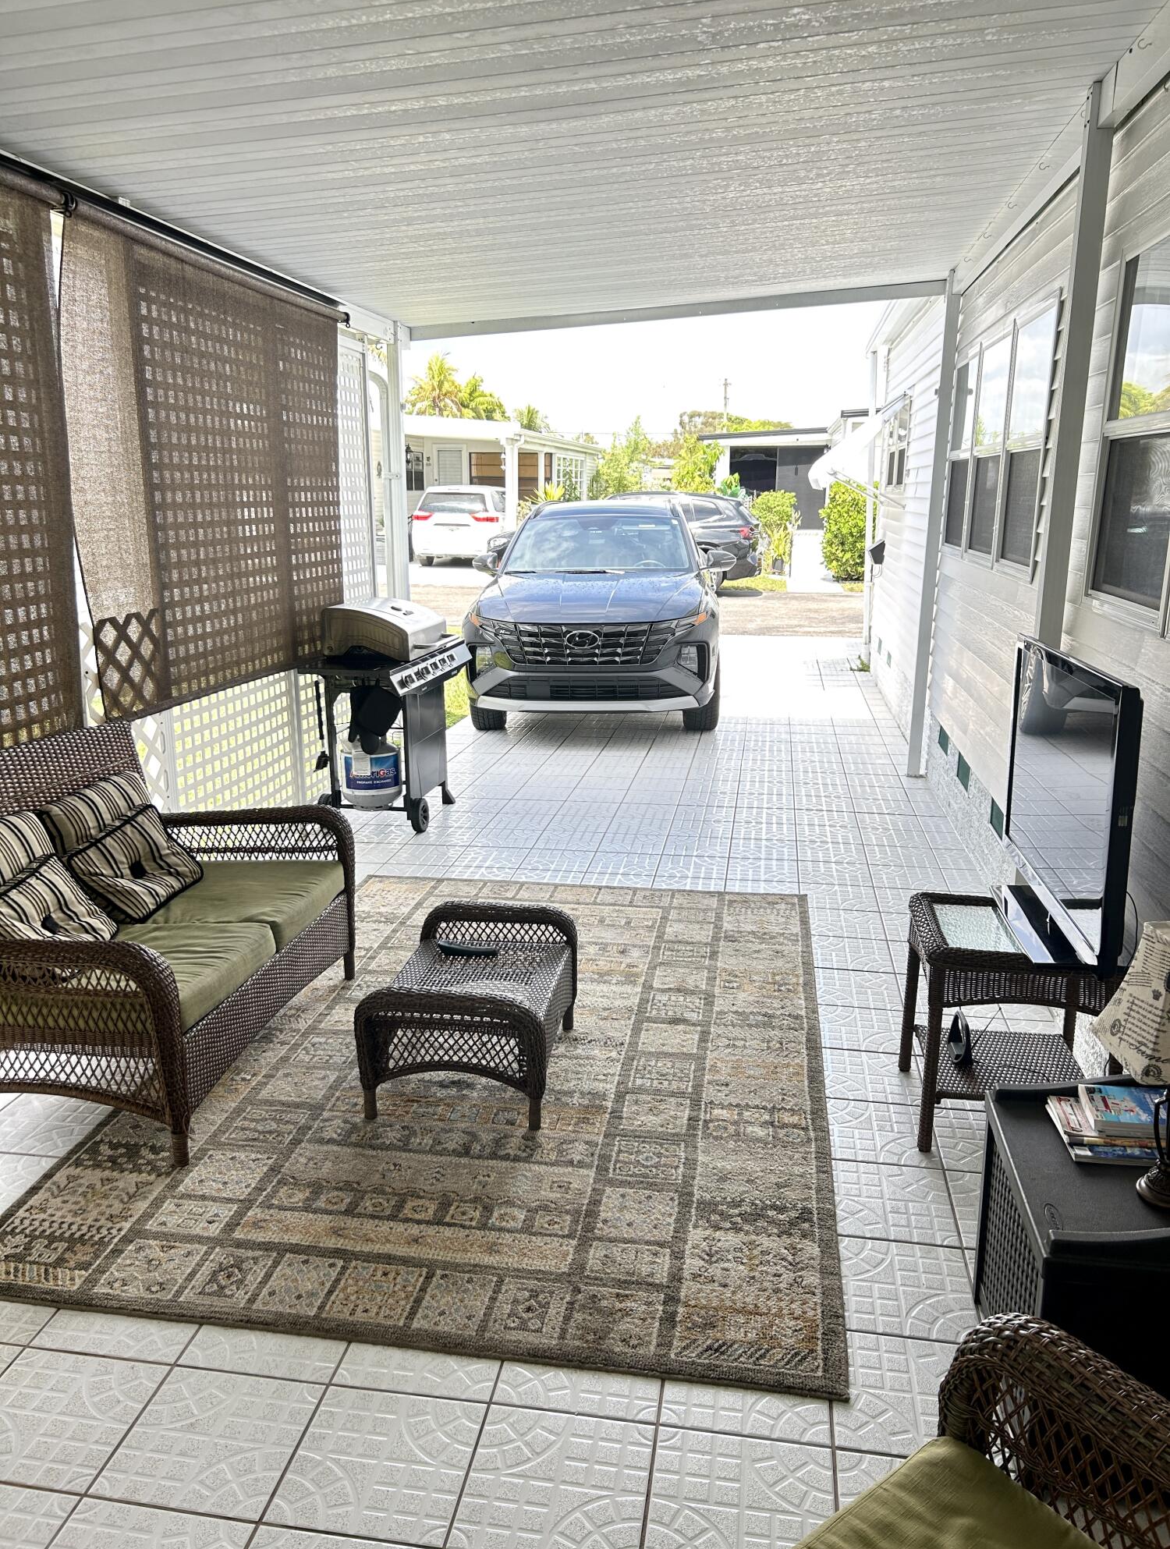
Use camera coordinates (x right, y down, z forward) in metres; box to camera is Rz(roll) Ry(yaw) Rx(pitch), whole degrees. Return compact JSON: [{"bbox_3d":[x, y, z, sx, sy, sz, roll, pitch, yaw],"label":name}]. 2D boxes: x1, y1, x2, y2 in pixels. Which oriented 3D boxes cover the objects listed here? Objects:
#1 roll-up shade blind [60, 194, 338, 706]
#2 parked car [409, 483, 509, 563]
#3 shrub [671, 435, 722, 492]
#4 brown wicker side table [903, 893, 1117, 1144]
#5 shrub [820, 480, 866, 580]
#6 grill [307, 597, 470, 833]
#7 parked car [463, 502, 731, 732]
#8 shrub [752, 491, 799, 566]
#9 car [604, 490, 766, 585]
[{"bbox_3d":[-1.583,-1.391,5.610,0.100,1.920,2.760,2,14,9],"label":"roll-up shade blind"},{"bbox_3d":[-2.490,-5.913,27.682,1.920,1.730,4.850,2,14,8],"label":"parked car"},{"bbox_3d":[2.618,-6.536,27.738,1.400,2.900,1.400,2,14,9],"label":"shrub"},{"bbox_3d":[1.205,0.721,3.357,0.520,0.560,0.540,2,14,9],"label":"brown wicker side table"},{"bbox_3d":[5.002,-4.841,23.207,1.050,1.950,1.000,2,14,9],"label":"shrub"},{"bbox_3d":[-1.058,-0.343,6.350,0.640,1.200,1.310,2,14,9],"label":"grill"},{"bbox_3d":[0.247,-1.492,10.142,1.890,1.660,4.630,2,14,6],"label":"parked car"},{"bbox_3d":[3.958,-5.123,24.478,1.050,1.650,1.000,2,14,9],"label":"shrub"},{"bbox_3d":[0.841,-4.446,22.091,4.900,1.740,1.900,2,14,9],"label":"car"}]

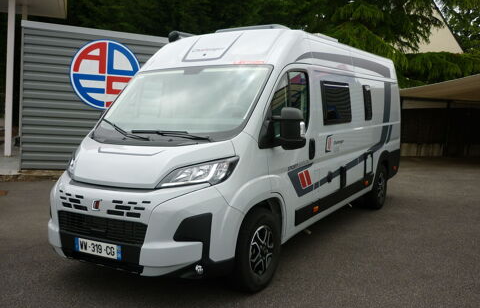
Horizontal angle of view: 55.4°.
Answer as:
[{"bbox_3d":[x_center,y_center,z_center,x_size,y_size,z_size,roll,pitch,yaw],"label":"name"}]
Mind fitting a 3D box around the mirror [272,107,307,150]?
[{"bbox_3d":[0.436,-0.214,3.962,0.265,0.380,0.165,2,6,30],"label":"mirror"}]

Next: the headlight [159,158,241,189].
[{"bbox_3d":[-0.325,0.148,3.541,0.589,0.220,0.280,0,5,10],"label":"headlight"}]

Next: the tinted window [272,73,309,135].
[{"bbox_3d":[0.467,-0.494,4.325,0.055,0.640,0.930,-5,2,31],"label":"tinted window"}]

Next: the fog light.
[{"bbox_3d":[-0.304,0.863,3.432,0.075,0.075,0.055,2,6,22],"label":"fog light"}]

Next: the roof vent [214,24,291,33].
[{"bbox_3d":[0.198,-1.498,5.738,0.780,0.110,0.580,2,6,30],"label":"roof vent"}]

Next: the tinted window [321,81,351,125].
[{"bbox_3d":[1.155,-0.613,5.445,0.050,0.490,1.010,-3,3,31],"label":"tinted window"}]

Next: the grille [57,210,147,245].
[{"bbox_3d":[-1.108,0.581,3.624,0.970,0.165,0.090,2,6,30],"label":"grille"}]

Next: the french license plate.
[{"bbox_3d":[-1.122,0.749,3.613,0.520,0.115,0.020,2,6,30],"label":"french license plate"}]

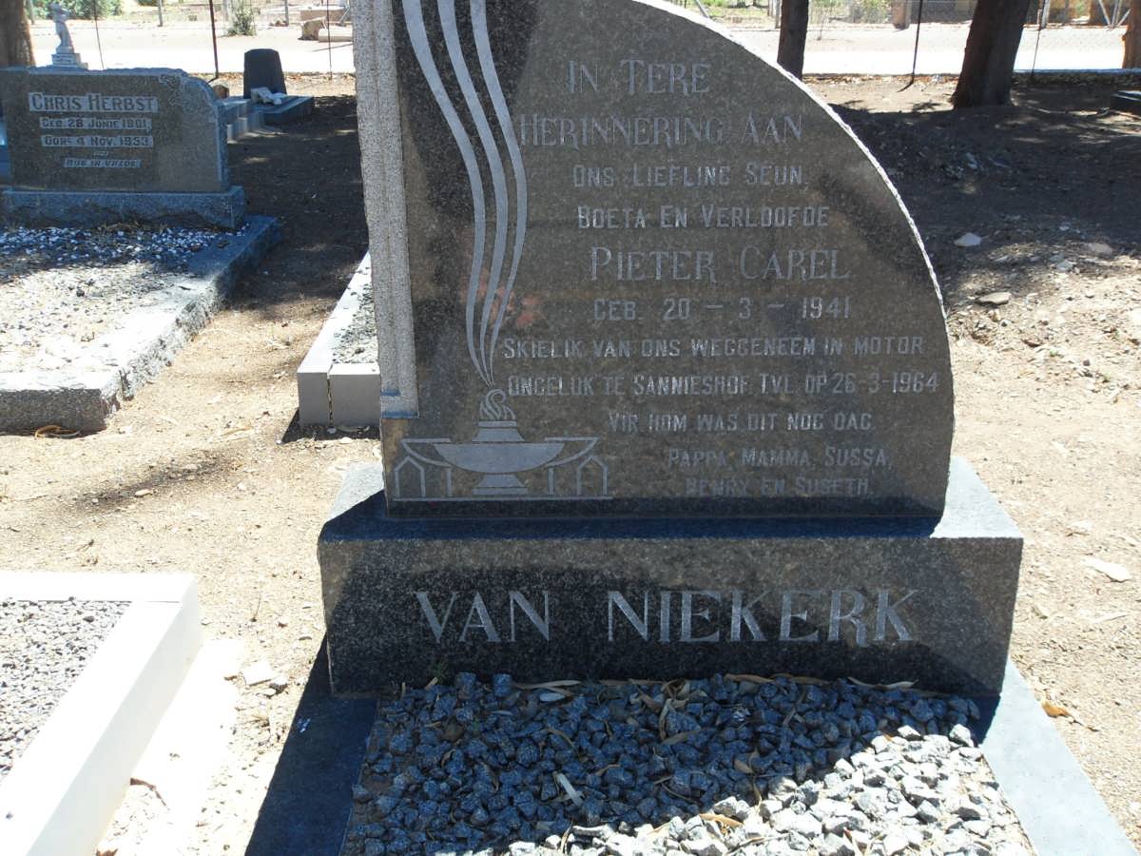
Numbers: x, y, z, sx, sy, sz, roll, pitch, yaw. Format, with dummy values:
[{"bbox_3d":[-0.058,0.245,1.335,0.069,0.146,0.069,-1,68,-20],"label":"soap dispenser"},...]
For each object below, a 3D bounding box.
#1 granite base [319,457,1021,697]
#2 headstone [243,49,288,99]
[{"bbox_3d":[0.143,0.226,1.804,1.000,0.259,0.279,0,21,1],"label":"granite base"},{"bbox_3d":[-2.812,-3.241,10.567,0.354,0.429,0.180,0,21,1],"label":"headstone"}]

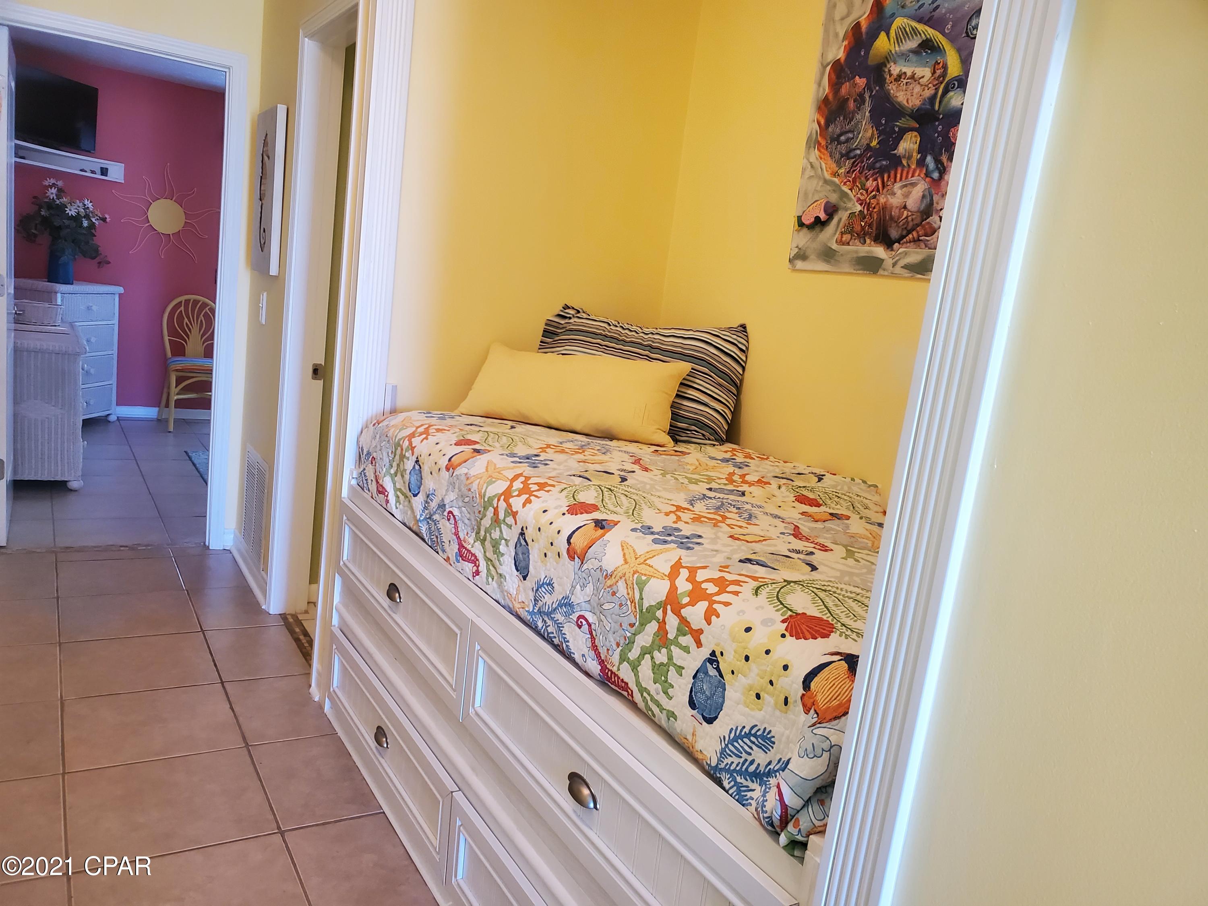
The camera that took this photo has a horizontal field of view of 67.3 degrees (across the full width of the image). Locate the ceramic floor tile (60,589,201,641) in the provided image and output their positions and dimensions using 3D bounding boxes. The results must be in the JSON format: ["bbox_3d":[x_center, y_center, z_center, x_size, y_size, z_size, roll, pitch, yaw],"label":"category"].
[{"bbox_3d":[-1.700,0.583,3.246,0.420,0.012,0.420,1,11,-32],"label":"ceramic floor tile"}]

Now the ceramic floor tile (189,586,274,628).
[{"bbox_3d":[-1.407,0.587,3.427,0.257,0.012,0.420,1,11,-32],"label":"ceramic floor tile"}]

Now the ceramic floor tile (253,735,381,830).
[{"bbox_3d":[-0.758,0.845,2.351,0.238,0.012,0.420,1,11,-32],"label":"ceramic floor tile"}]

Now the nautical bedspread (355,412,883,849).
[{"bbox_3d":[0.203,0.192,2.088,1.001,0.254,1.874,1,12,-32],"label":"nautical bedspread"}]

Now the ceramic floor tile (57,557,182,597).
[{"bbox_3d":[-1.933,0.498,3.632,0.430,0.010,0.418,1,12,-32],"label":"ceramic floor tile"}]

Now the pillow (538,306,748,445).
[{"bbox_3d":[0.102,-0.239,2.727,0.580,0.370,0.170,9,-3,9],"label":"pillow"}]

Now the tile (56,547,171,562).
[{"bbox_3d":[-2.084,0.433,3.872,0.420,0.012,0.184,1,11,-32],"label":"tile"}]

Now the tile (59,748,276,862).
[{"bbox_3d":[-1.043,0.841,2.175,0.420,0.012,0.420,1,11,-32],"label":"tile"}]

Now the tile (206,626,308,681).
[{"bbox_3d":[-1.179,0.675,3.066,0.268,0.012,0.420,1,11,-32],"label":"tile"}]

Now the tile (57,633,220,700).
[{"bbox_3d":[-1.498,0.678,2.927,0.430,0.010,0.418,1,12,-32],"label":"tile"}]

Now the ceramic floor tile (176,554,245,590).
[{"bbox_3d":[-1.647,0.502,3.810,0.232,0.010,0.418,1,12,-32],"label":"ceramic floor tile"}]

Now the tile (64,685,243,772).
[{"bbox_3d":[-1.258,0.756,2.526,0.420,0.012,0.420,1,11,-32],"label":"tile"}]

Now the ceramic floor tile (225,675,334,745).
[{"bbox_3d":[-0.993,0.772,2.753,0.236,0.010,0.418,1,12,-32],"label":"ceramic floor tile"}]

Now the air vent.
[{"bbox_3d":[-1.432,0.217,3.704,0.015,0.432,0.437,1,12,-32],"label":"air vent"}]

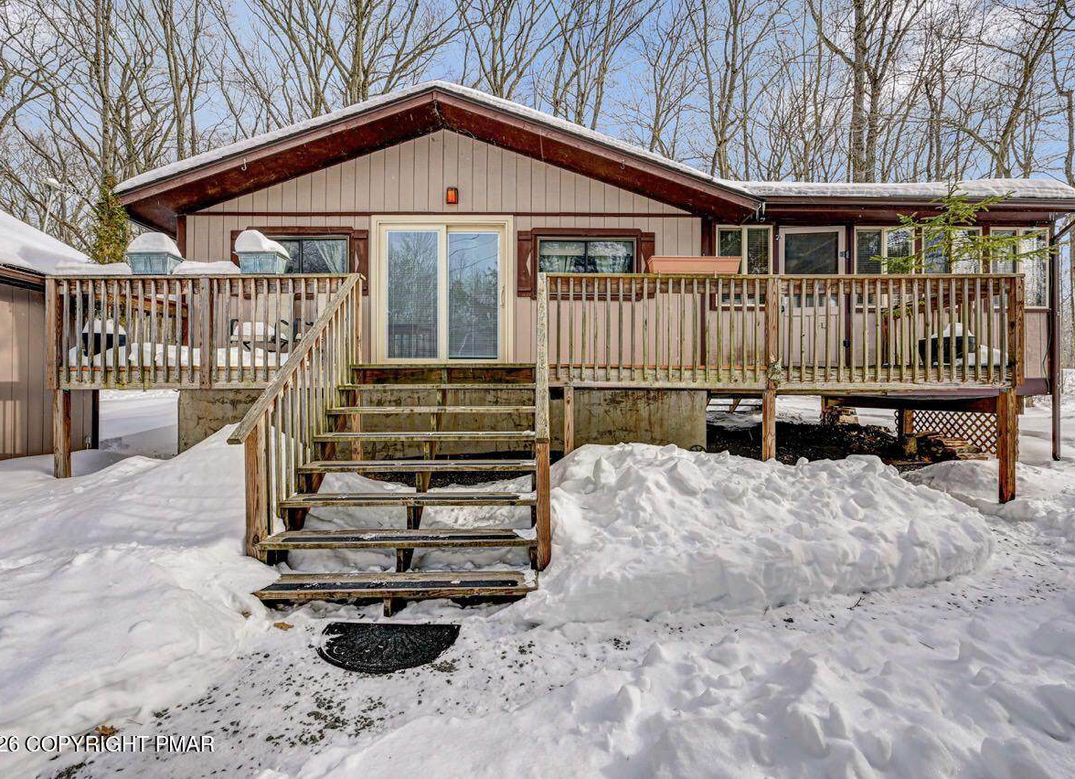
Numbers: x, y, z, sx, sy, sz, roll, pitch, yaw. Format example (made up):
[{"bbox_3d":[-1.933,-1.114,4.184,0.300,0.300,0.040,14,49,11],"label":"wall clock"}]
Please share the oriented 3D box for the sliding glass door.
[{"bbox_3d":[-1.294,-1.290,6.790,1.770,2.020,0.110,0,0,-1],"label":"sliding glass door"}]

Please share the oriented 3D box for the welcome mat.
[{"bbox_3d":[-0.835,1.378,2.620,0.780,0.020,0.490,0,0,-1],"label":"welcome mat"}]

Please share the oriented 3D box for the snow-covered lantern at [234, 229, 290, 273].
[{"bbox_3d":[-2.785,-1.380,4.950,0.430,0.460,0.290,0,0,0],"label":"snow-covered lantern"}]

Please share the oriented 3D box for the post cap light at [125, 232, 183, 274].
[{"bbox_3d":[-3.730,-1.325,4.770,0.410,0.420,0.250,0,0,-1],"label":"post cap light"}]

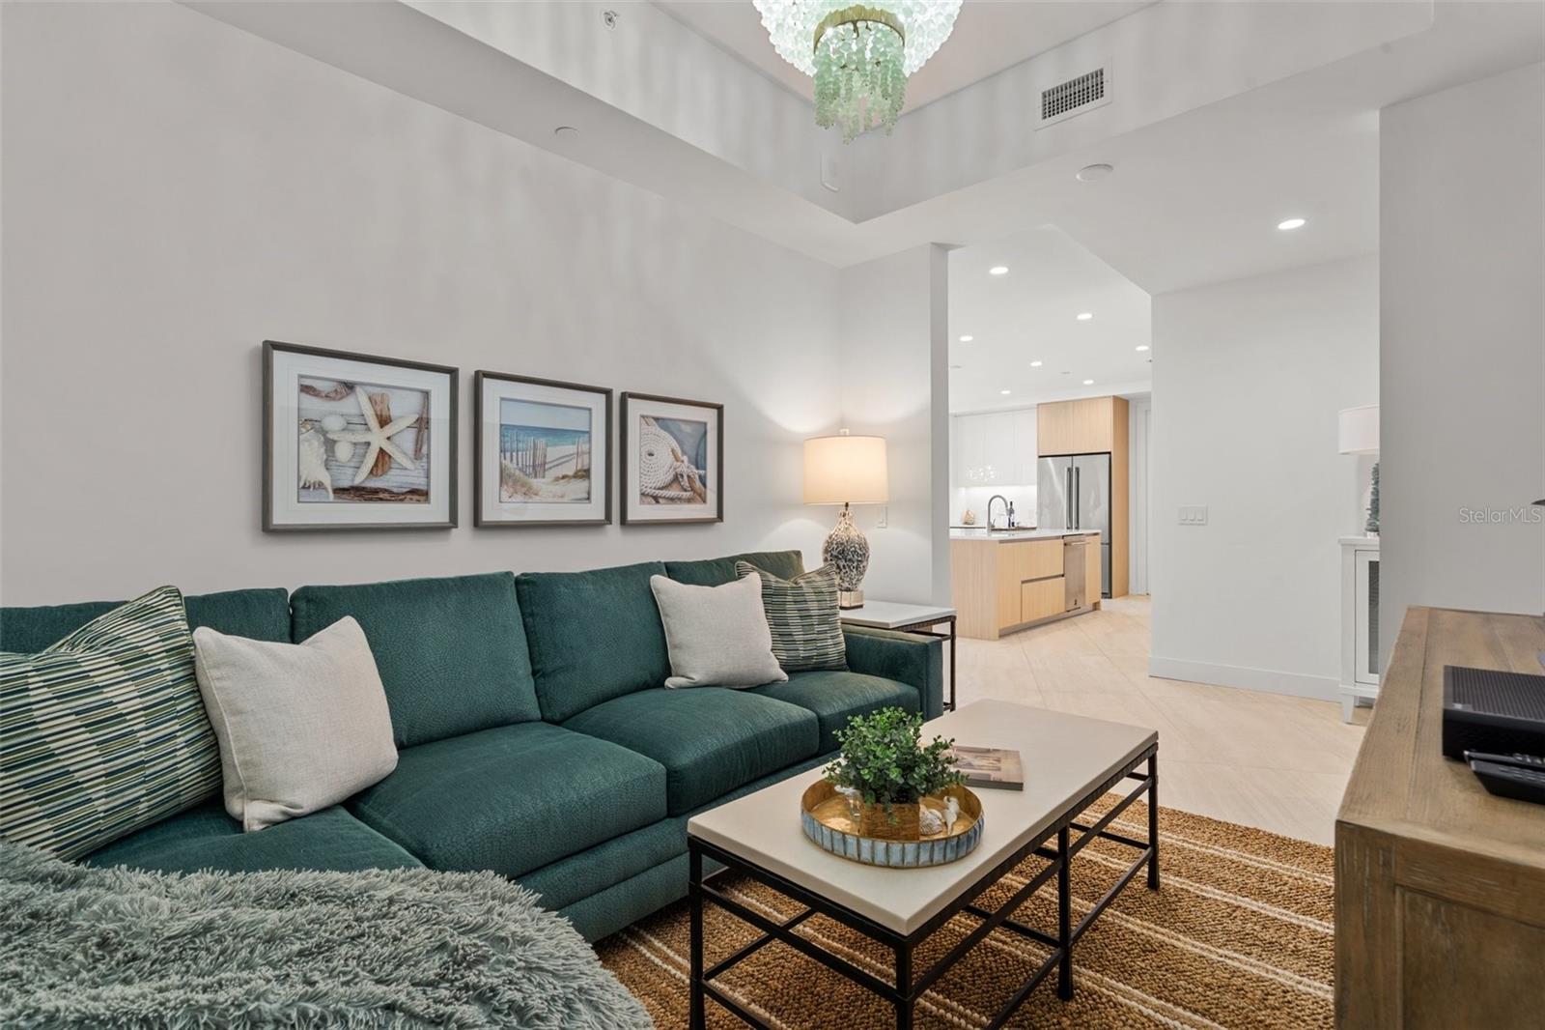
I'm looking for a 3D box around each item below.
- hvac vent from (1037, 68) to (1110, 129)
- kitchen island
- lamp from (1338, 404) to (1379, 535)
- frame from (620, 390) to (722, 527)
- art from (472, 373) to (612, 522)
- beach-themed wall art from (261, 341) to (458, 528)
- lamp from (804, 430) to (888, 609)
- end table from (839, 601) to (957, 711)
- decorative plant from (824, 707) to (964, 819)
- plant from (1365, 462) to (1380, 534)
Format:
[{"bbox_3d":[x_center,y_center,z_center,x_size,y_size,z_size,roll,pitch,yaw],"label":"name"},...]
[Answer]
[{"bbox_3d":[1.181,-1.663,2.714,0.302,0.165,0.028,0,0,44],"label":"hvac vent"},{"bbox_3d":[2.510,0.625,7.184,0.924,0.913,2.442,0,0,44],"label":"kitchen island"},{"bbox_3d":[3.247,-0.232,3.640,0.380,0.710,0.380,0,0,44],"label":"lamp"},{"bbox_3d":[-0.451,-0.248,3.198,0.034,0.575,0.564,0,0,44],"label":"frame"},{"bbox_3d":[-0.894,-0.244,2.746,0.034,0.580,0.569,0,0,44],"label":"art"},{"bbox_3d":[-1.344,-0.238,2.287,0.034,0.579,0.563,0,0,44],"label":"beach-themed wall art"},{"bbox_3d":[0.399,0.021,3.707,0.451,0.953,0.451,0,0,0],"label":"lamp"},{"bbox_3d":[0.512,0.794,3.587,0.671,0.594,0.611,0,0,44],"label":"end table"},{"bbox_3d":[0.250,0.516,1.459,0.286,0.226,0.291,0,0,44],"label":"decorative plant"},{"bbox_3d":[3.181,-0.094,3.566,0.148,0.429,0.148,0,0,44],"label":"plant"}]

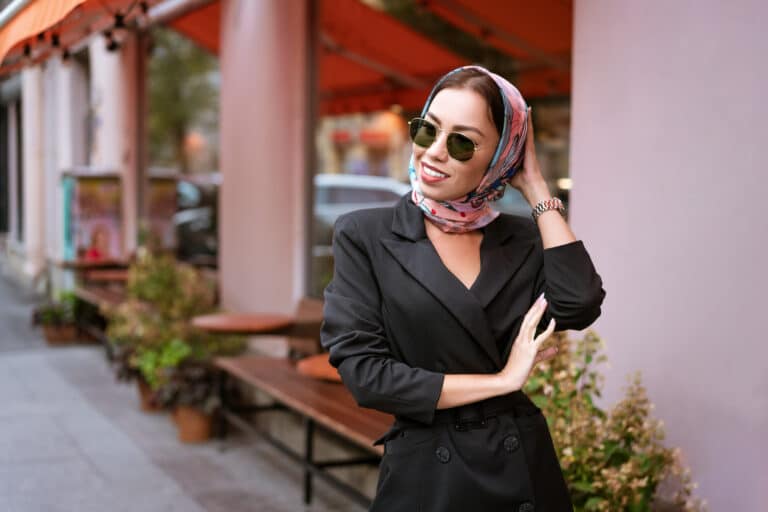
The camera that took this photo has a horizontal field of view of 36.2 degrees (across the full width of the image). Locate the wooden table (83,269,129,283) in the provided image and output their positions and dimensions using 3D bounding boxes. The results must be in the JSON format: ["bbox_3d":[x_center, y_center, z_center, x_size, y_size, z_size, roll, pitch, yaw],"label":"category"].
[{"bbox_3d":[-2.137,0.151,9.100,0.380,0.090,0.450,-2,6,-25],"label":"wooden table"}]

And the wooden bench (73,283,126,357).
[{"bbox_3d":[-1.897,0.579,8.817,0.400,0.430,2.200,-2,6,-25],"label":"wooden bench"}]

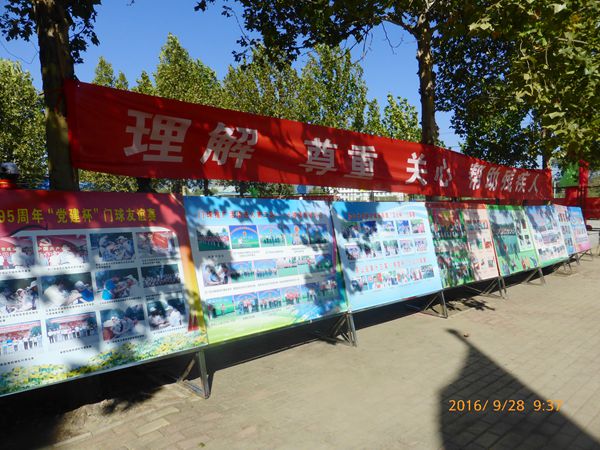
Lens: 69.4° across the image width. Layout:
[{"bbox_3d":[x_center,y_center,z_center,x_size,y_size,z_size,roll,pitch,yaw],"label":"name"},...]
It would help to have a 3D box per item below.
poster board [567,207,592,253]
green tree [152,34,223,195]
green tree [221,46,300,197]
[{"bbox_3d":[8.457,0.127,13.059,1.695,1.288,0.250,-2,2,-44],"label":"poster board"},{"bbox_3d":[-5.193,-3.946,20.136,3.393,9.882,3.393,0,2,0],"label":"green tree"},{"bbox_3d":[-2.051,-4.172,22.640,4.362,10.197,4.362,0,2,0],"label":"green tree"}]

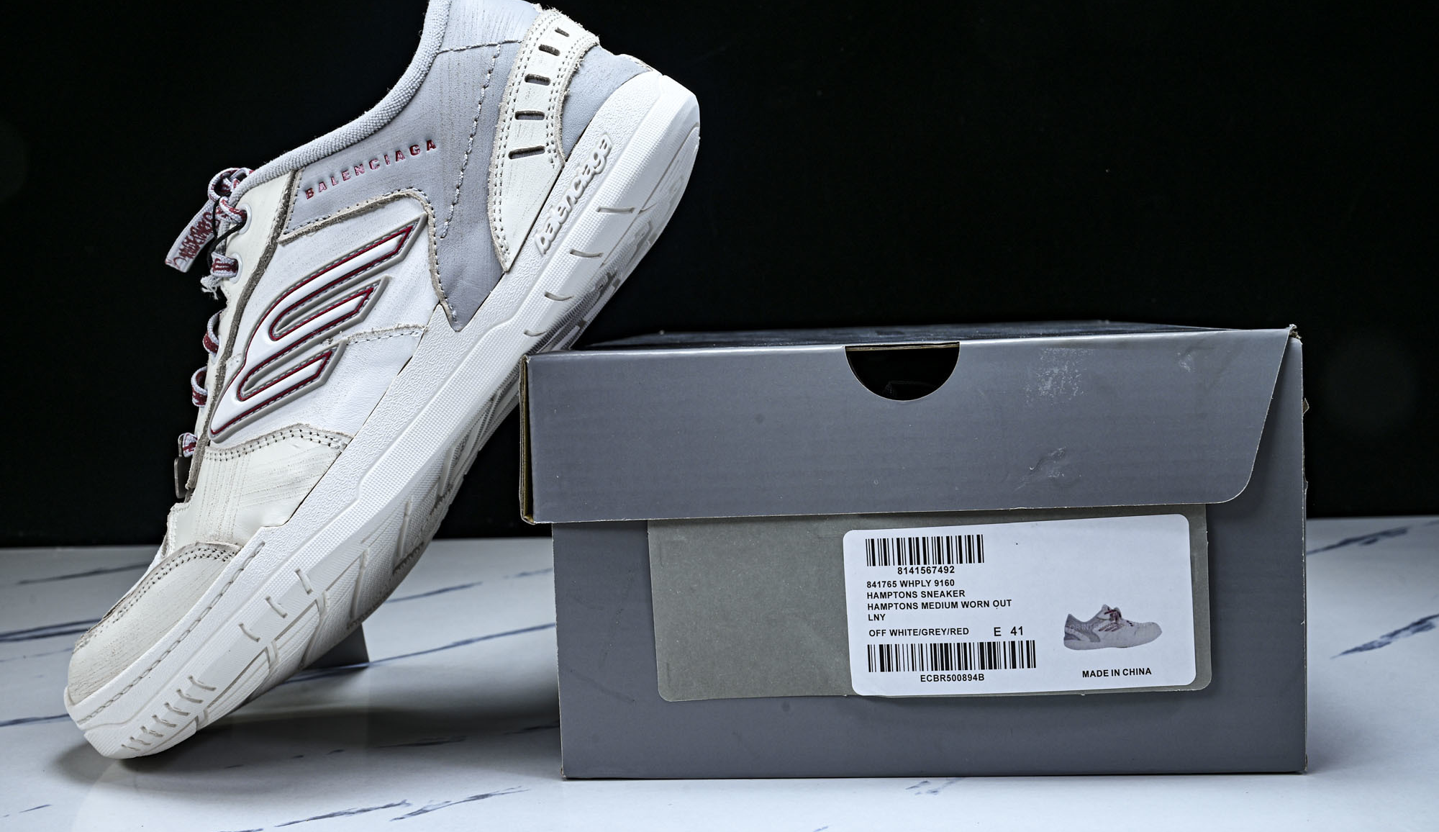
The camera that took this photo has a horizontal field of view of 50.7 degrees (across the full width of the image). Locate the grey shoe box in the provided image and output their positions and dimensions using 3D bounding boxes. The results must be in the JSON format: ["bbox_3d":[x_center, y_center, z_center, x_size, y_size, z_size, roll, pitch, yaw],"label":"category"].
[{"bbox_3d":[0.070,0.032,0.602,0.224,0.128,0.323,-2,4,5],"label":"grey shoe box"}]

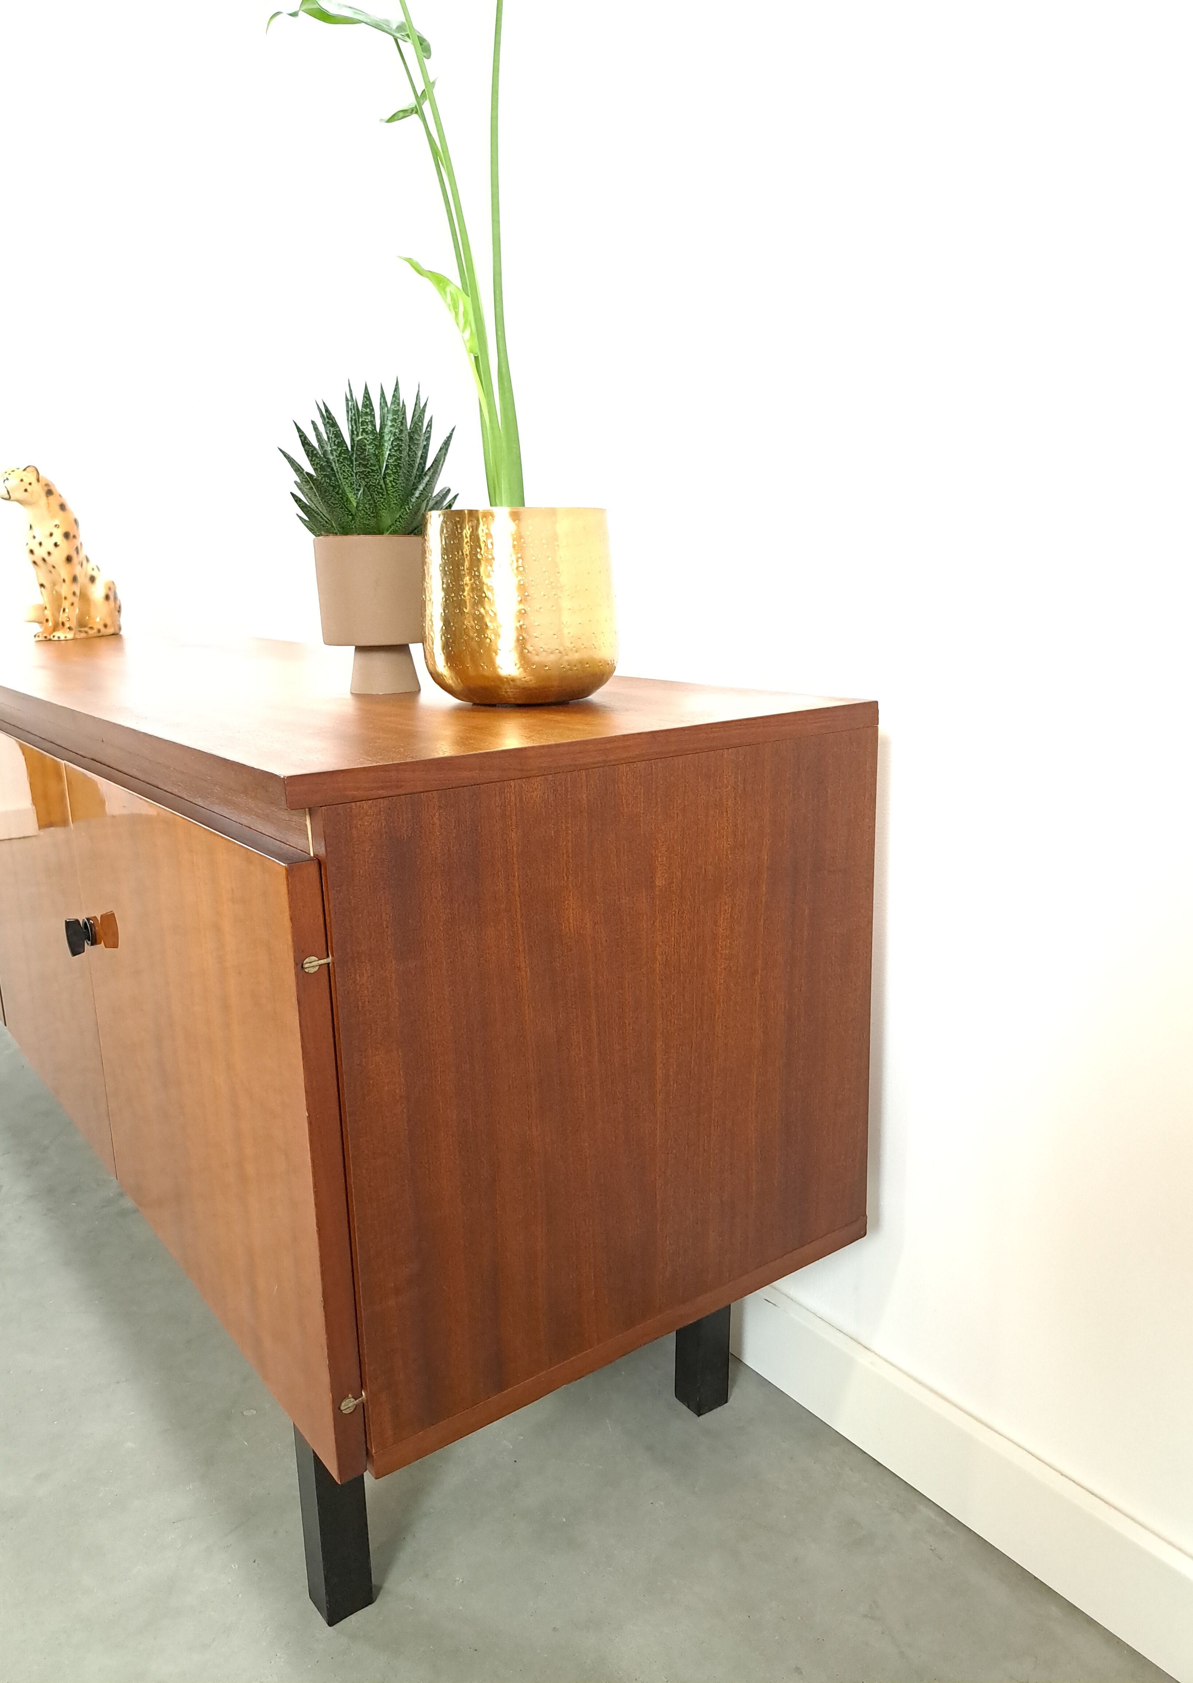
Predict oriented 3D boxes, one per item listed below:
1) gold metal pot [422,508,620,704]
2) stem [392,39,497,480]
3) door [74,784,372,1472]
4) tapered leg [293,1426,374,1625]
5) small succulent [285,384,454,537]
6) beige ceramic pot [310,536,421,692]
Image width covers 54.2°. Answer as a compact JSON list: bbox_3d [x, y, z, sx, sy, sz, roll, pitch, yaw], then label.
[{"bbox_3d":[-0.061,-0.186,0.921,0.155,0.147,0.155,-1,13,0],"label":"gold metal pot"},{"bbox_3d":[-0.110,-0.423,0.863,0.061,0.311,0.060,-2,13,-3],"label":"stem"},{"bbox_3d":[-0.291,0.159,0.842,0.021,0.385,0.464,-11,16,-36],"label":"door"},{"bbox_3d":[-0.193,0.468,0.855,0.035,0.216,0.034,-11,16,-36],"label":"tapered leg"},{"bbox_3d":[-0.190,-0.319,0.978,0.148,0.132,0.148,-4,13,-10],"label":"small succulent"},{"bbox_3d":[-0.187,-0.197,1.013,0.105,0.131,0.105,-4,13,-10],"label":"beige ceramic pot"}]

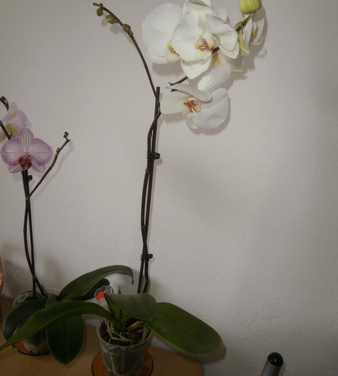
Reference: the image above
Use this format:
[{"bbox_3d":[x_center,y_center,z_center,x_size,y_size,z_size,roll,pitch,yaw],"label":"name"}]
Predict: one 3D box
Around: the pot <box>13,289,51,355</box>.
[{"bbox_3d":[-0.310,0.320,0.815,0.117,0.110,0.117,-2,17,-22],"label":"pot"}]

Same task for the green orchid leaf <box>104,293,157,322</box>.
[{"bbox_3d":[-0.080,0.255,0.723,0.105,0.042,0.070,-1,17,-17],"label":"green orchid leaf"}]

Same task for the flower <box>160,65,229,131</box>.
[{"bbox_3d":[0.046,-0.157,0.588,0.112,0.102,0.060,9,24,16],"label":"flower"}]

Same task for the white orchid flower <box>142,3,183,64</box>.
[{"bbox_3d":[-0.001,-0.221,0.483,0.082,0.088,0.045,6,20,4],"label":"white orchid flower"}]

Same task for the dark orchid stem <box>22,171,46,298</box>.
[{"bbox_3d":[-0.307,0.108,0.769,0.044,0.290,0.035,10,17,18],"label":"dark orchid stem"}]

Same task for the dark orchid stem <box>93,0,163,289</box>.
[{"bbox_3d":[-0.076,-0.021,0.607,0.110,0.560,0.060,10,21,16],"label":"dark orchid stem"}]

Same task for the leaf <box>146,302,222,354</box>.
[{"bbox_3d":[0.021,0.276,0.669,0.180,0.050,0.085,10,21,16],"label":"leaf"}]

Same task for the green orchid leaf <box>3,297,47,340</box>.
[{"bbox_3d":[-0.304,0.272,0.725,0.115,0.075,0.070,-9,24,-33],"label":"green orchid leaf"}]

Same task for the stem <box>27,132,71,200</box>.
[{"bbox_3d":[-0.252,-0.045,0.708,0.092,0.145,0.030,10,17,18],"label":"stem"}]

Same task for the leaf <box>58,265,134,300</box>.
[{"bbox_3d":[-0.158,0.199,0.725,0.185,0.090,0.065,5,20,3],"label":"leaf"}]

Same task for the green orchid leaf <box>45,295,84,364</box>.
[{"bbox_3d":[-0.236,0.320,0.765,0.085,0.115,0.075,-7,20,-35],"label":"green orchid leaf"}]

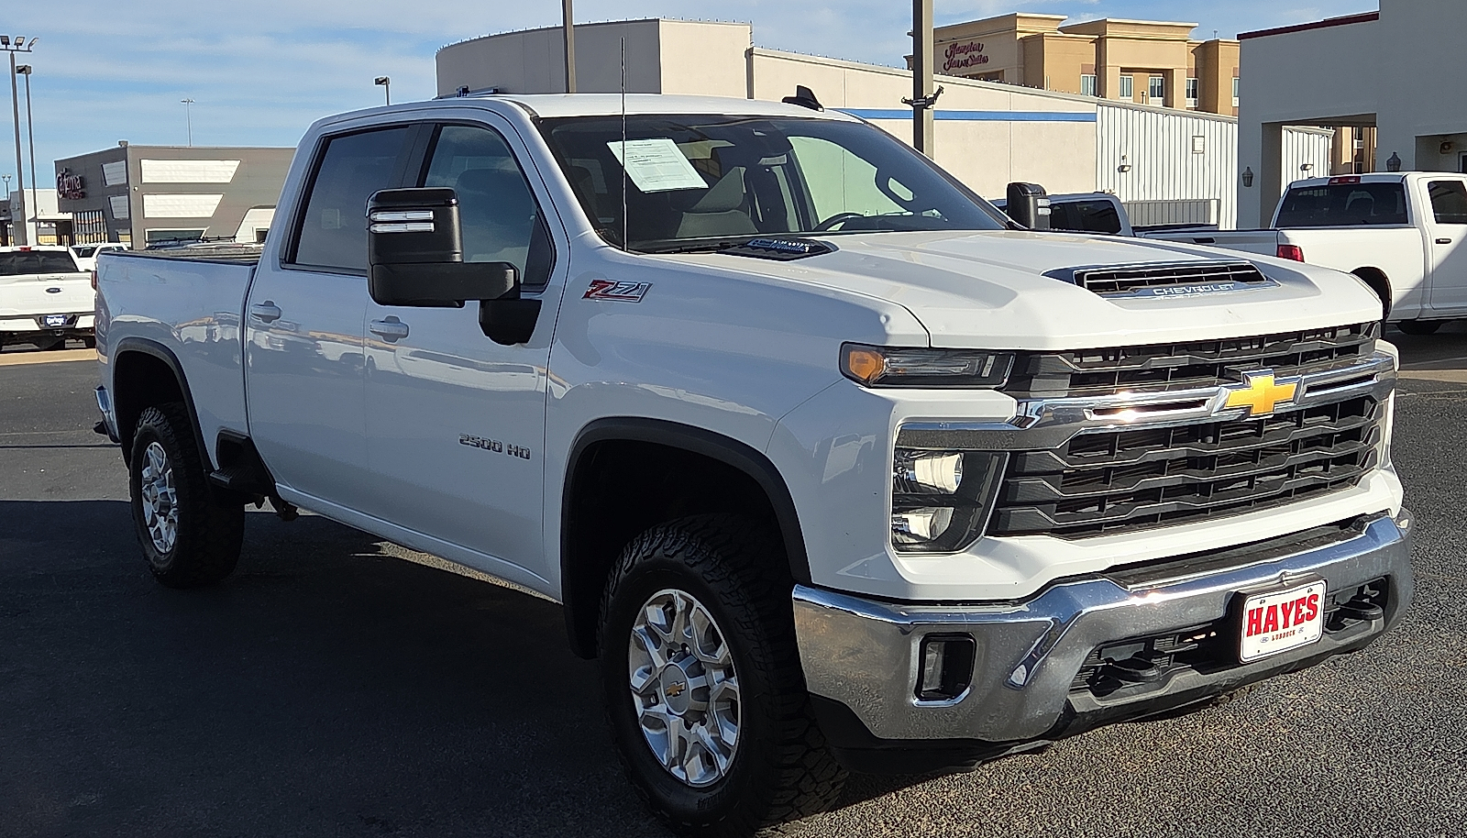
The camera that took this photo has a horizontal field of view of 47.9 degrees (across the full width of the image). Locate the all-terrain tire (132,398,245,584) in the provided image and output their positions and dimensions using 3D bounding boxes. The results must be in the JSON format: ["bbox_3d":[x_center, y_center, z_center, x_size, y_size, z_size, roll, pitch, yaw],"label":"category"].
[{"bbox_3d":[-2.417,0.336,7.316,0.280,0.820,0.820,-6,8,-36],"label":"all-terrain tire"}]

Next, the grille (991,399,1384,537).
[{"bbox_3d":[1.149,0.097,3.859,1.410,0.220,0.125,-6,8,-36],"label":"grille"}]

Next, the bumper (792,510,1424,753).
[{"bbox_3d":[1.099,0.430,3.978,2.020,0.310,0.500,-6,8,-36],"label":"bumper"}]

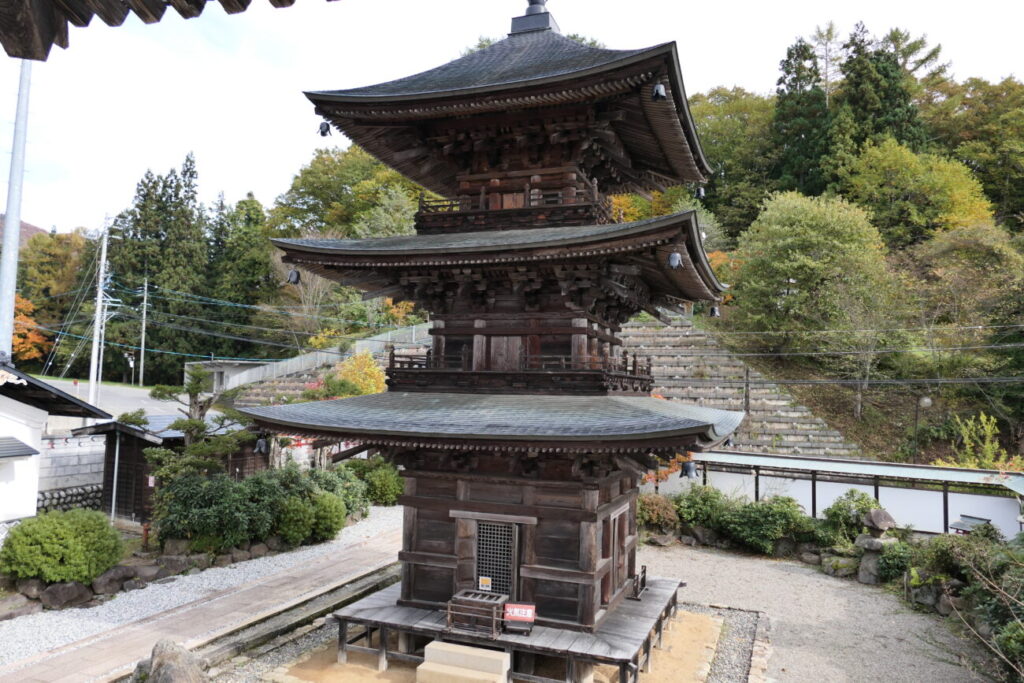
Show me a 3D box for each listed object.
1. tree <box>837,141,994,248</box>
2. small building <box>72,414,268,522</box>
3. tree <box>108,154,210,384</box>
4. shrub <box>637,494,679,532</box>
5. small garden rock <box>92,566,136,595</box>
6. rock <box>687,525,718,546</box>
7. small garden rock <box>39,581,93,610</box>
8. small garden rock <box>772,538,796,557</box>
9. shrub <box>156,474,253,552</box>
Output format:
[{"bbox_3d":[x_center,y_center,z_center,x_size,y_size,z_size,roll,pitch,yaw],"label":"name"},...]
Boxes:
[{"bbox_3d":[28.357,-10.077,49.970,9.600,8.200,8.800,-1,-5,30],"label":"tree"},{"bbox_3d":[-11.623,4.433,25.236,3.300,3.200,5.900,0,-4,21],"label":"small building"},{"bbox_3d":[-29.738,-6.074,60.000,7.800,19.000,7.300,4,-5,-27],"label":"tree"},{"bbox_3d":[4.917,5.853,24.200,1.600,1.250,1.400,1,-4,12],"label":"shrub"},{"bbox_3d":[-8.272,4.953,14.800,0.580,0.480,0.830,-3,-6,45],"label":"small garden rock"},{"bbox_3d":[6.220,6.301,23.100,0.950,0.620,0.700,0,-4,15],"label":"rock"},{"bbox_3d":[-9.700,5.518,15.450,0.700,0.530,1.050,0,-4,21],"label":"small garden rock"},{"bbox_3d":[7.625,5.764,19.900,0.670,0.440,0.500,0,-5,21],"label":"small garden rock"},{"bbox_3d":[-7.654,4.321,17.697,2.200,1.900,1.800,3,-5,-23],"label":"shrub"}]

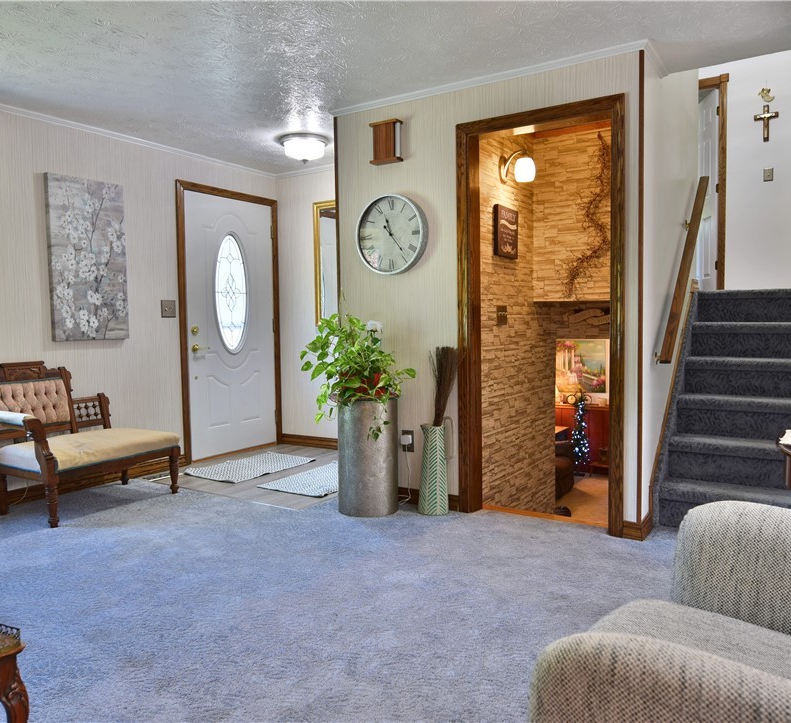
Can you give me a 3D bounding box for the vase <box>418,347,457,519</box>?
[{"bbox_3d":[0.218,0.376,3.399,0.200,0.900,0.170,0,4,17],"label":"vase"}]

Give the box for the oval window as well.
[{"bbox_3d":[-1.321,-0.544,5.131,0.035,0.950,0.340,2,4,35],"label":"oval window"}]

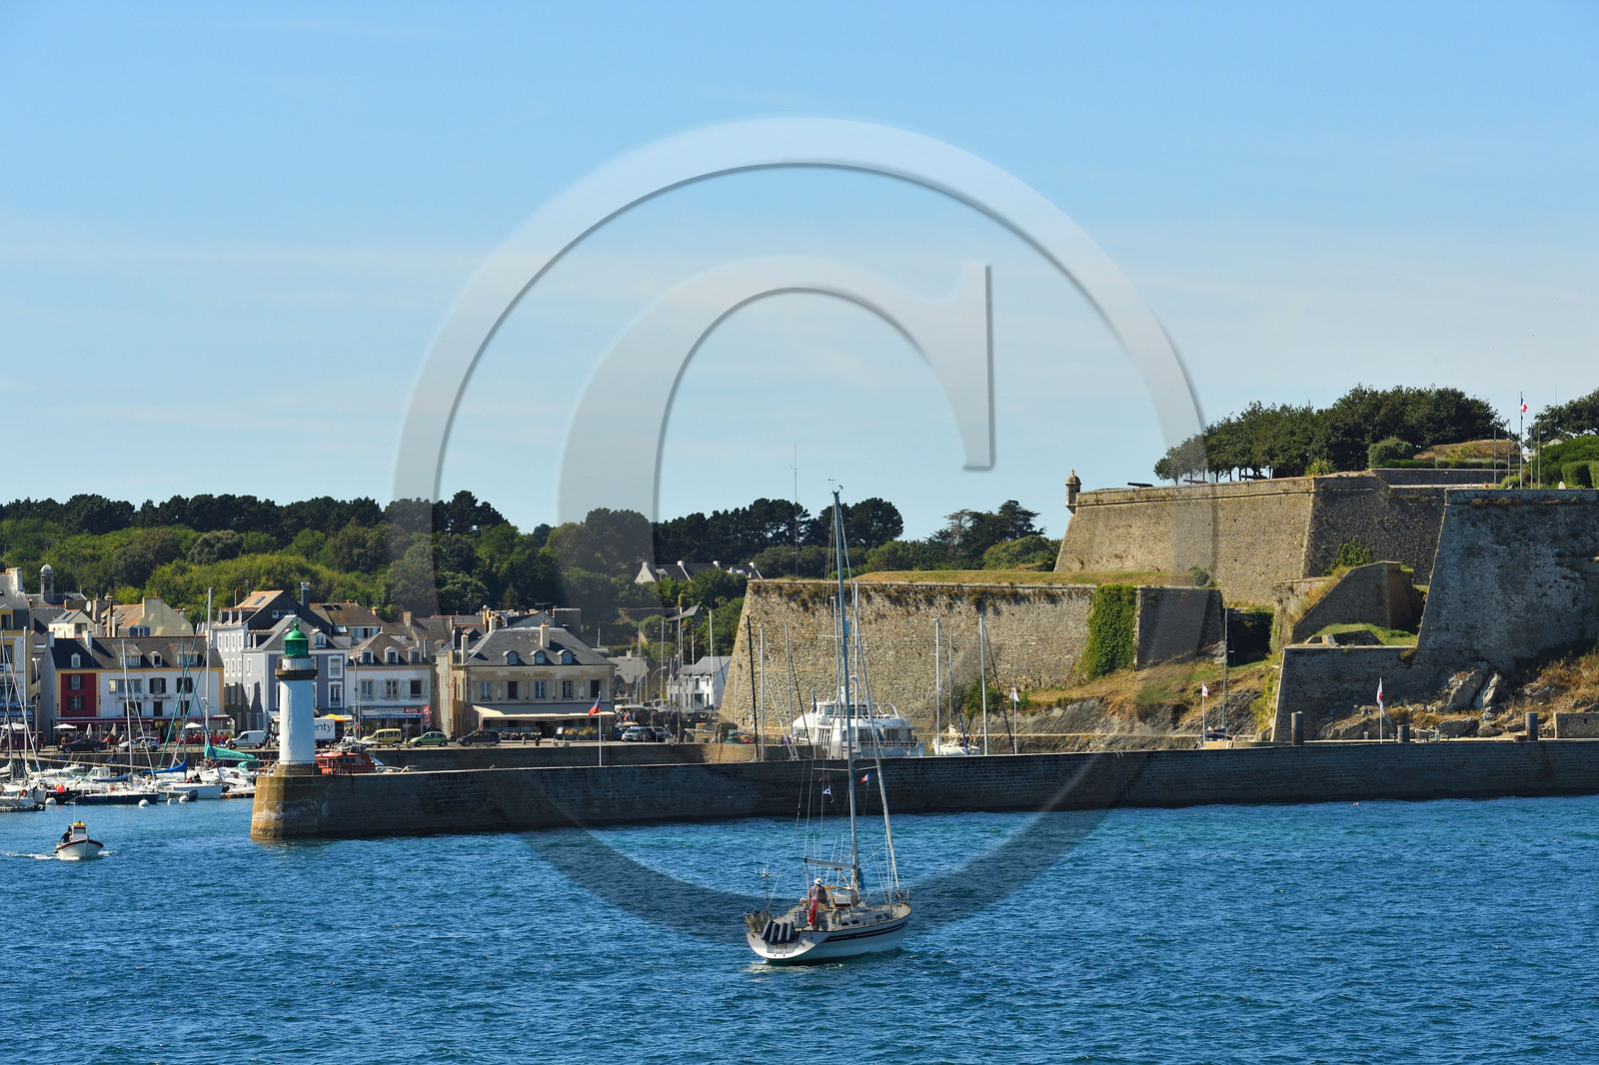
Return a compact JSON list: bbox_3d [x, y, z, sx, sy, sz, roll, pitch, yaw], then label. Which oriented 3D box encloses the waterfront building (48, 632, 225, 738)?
[{"bbox_3d":[-67.269,15.830,628.000,17.200,11.200,8.800,0,-2,-17],"label":"waterfront building"}]

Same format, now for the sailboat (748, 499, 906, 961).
[{"bbox_3d":[1.299,6.557,212.000,3.600,15.800,11.300,-3,-1,24],"label":"sailboat"}]

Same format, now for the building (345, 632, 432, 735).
[{"bbox_3d":[-42.506,15.552,631.605,8.600,11.000,7.800,0,-1,-16],"label":"building"}]

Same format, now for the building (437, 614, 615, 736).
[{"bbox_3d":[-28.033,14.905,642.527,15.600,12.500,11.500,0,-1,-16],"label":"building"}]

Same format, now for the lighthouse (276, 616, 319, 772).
[{"bbox_3d":[-32.065,10.486,397.000,2.800,9.650,2.800,0,-2,-5],"label":"lighthouse"}]

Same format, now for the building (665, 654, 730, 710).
[{"bbox_3d":[-13.422,22.988,942.000,8.200,8.500,11.000,1,-2,-42],"label":"building"}]

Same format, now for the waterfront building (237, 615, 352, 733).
[{"bbox_3d":[-52.806,15.361,652.000,8.900,13.400,10.500,0,-2,-17],"label":"waterfront building"}]

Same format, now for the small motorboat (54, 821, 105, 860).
[{"bbox_3d":[-40.087,17.130,346.000,2.100,2.150,5.200,1,-2,-18],"label":"small motorboat"}]

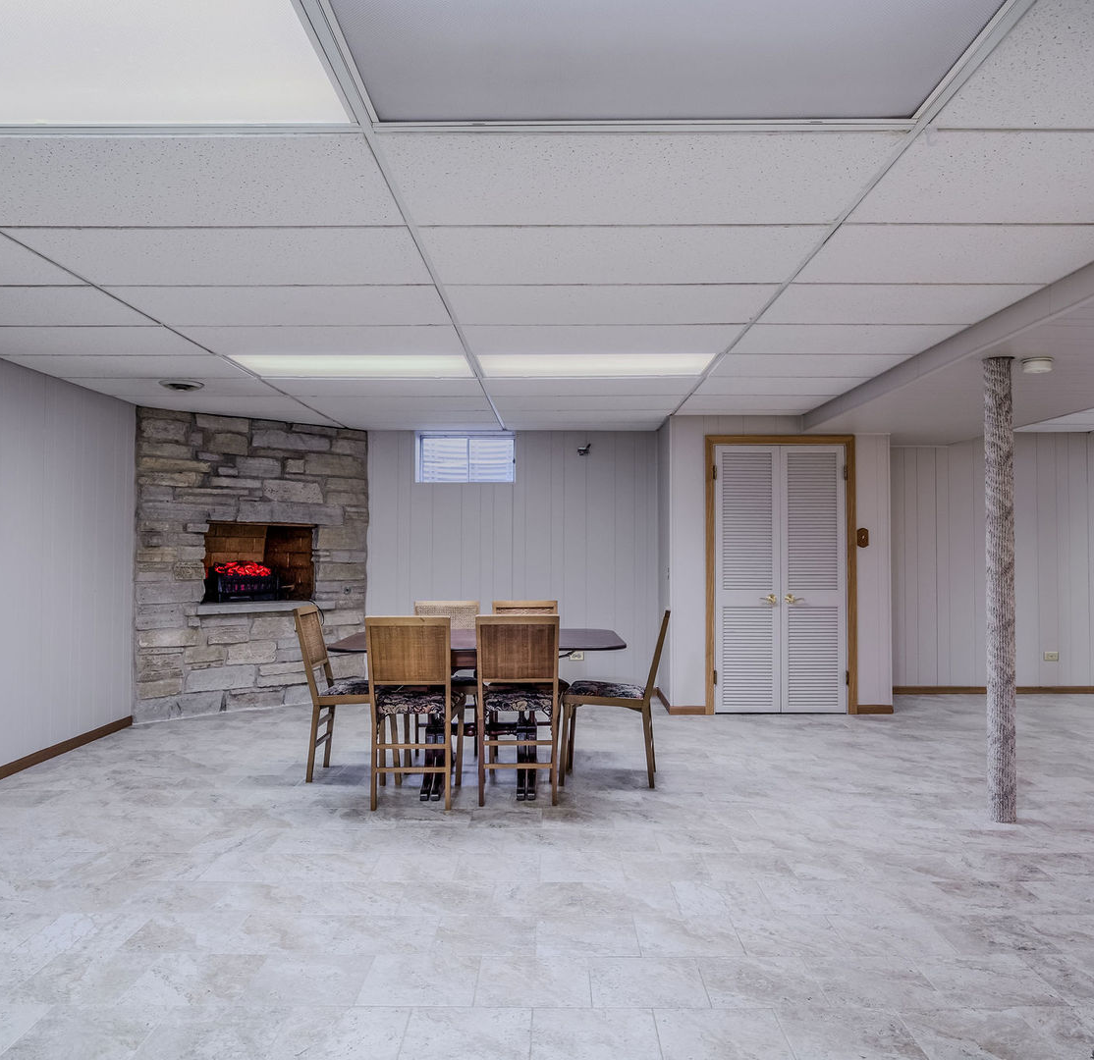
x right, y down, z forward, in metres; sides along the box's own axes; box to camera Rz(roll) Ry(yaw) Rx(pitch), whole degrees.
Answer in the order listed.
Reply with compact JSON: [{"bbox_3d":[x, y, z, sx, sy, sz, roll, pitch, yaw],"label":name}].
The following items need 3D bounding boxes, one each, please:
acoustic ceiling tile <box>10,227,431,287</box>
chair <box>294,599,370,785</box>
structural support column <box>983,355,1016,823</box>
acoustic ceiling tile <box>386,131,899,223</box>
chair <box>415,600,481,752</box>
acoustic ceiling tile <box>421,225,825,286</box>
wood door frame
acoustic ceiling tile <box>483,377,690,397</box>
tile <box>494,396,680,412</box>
[{"bbox_3d":[-1.026,-0.908,2.922,1.241,0.020,0.578,0,-1,1],"label":"acoustic ceiling tile"},{"bbox_3d":[-1.001,0.843,4.627,0.530,0.882,0.421,0,-1,3],"label":"chair"},{"bbox_3d":[2.028,0.252,3.951,0.134,2.060,0.134,0,-1,1],"label":"structural support column"},{"bbox_3d":[0.227,-0.924,2.334,1.249,0.018,0.600,0,-1,1],"label":"acoustic ceiling tile"},{"bbox_3d":[-0.542,0.826,4.726,0.410,0.861,0.480,0,-1,0],"label":"chair"},{"bbox_3d":[0.229,-0.906,2.906,1.241,0.020,0.578,0,-1,1],"label":"acoustic ceiling tile"},{"bbox_3d":[1.706,0.310,6.462,1.099,2.050,0.110,0,-1,1],"label":"wood door frame"},{"bbox_3d":[0.260,-0.855,5.249,1.241,0.020,0.578,0,-1,1],"label":"acoustic ceiling tile"},{"bbox_3d":[0.267,-0.842,5.835,1.241,0.020,0.578,0,-1,1],"label":"tile"}]

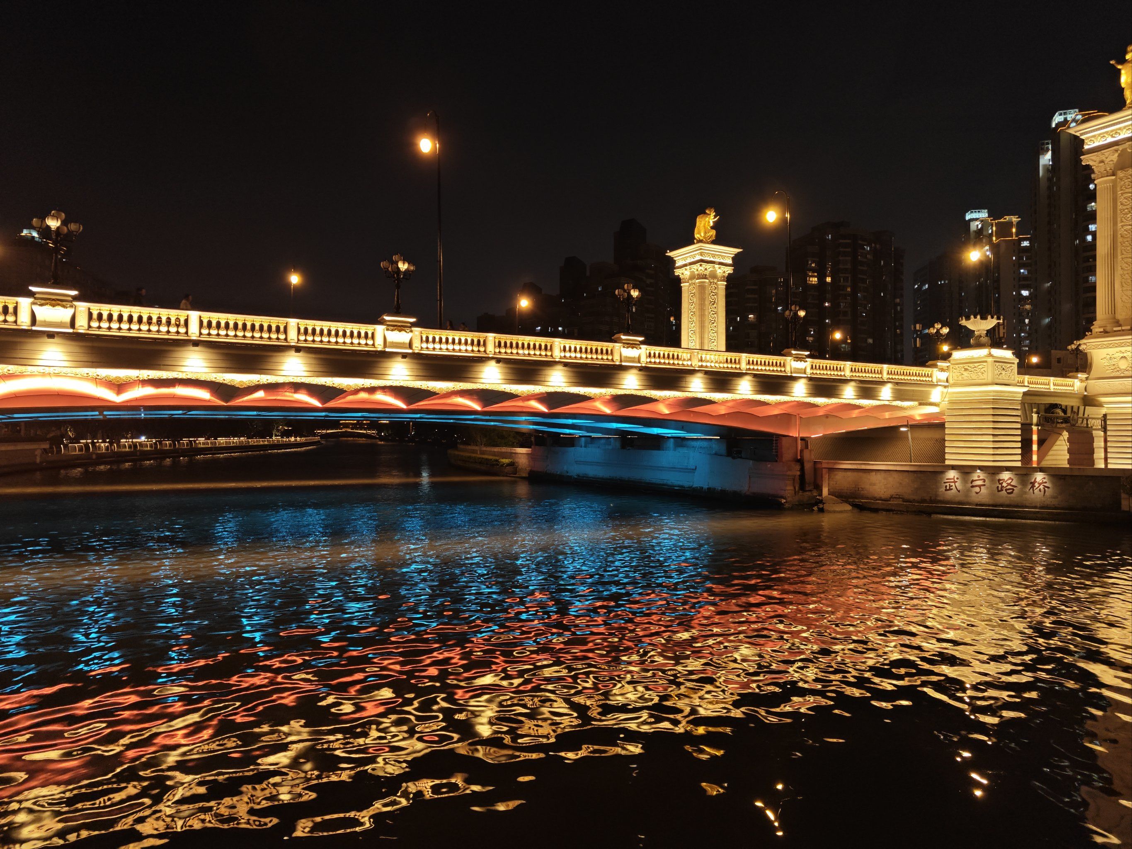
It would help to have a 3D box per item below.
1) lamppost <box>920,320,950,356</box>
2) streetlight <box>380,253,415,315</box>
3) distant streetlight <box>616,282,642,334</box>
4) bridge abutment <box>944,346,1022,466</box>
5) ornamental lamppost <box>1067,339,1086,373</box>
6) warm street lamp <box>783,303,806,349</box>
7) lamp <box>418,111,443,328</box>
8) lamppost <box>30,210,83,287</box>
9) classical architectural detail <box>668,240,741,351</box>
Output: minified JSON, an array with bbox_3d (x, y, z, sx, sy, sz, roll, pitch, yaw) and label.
[{"bbox_3d":[23.681,-5.387,47.728,1.300,2.410,1.300,0,-1,-31],"label":"lamppost"},{"bbox_3d":[-6.646,-5.535,29.748,1.300,2.430,1.300,0,-1,-31],"label":"streetlight"},{"bbox_3d":[2.963,-5.467,35.496,1.300,2.500,1.300,0,-1,-31],"label":"distant streetlight"},{"bbox_3d":[26.417,-0.995,47.632,3.400,7.400,3.200,0,-1,-31],"label":"bridge abutment"},{"bbox_3d":[38.375,-5.108,56.419,1.300,2.650,1.300,0,-1,-31],"label":"ornamental lamppost"},{"bbox_3d":[12.560,-5.383,41.244,1.300,2.570,1.300,0,-1,-31],"label":"warm street lamp"},{"bbox_3d":[-5.937,-8.389,33.688,0.500,10.750,2.000,0,-1,-31],"label":"lamp"},{"bbox_3d":[-16.282,-5.616,24.000,1.300,2.460,1.300,0,-1,-31],"label":"lamppost"},{"bbox_3d":[17.973,-13.698,97.488,6.800,17.420,6.800,0,-1,-31],"label":"classical architectural detail"}]

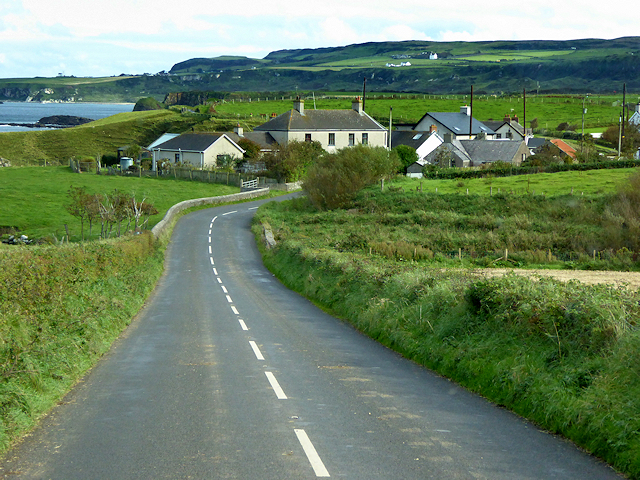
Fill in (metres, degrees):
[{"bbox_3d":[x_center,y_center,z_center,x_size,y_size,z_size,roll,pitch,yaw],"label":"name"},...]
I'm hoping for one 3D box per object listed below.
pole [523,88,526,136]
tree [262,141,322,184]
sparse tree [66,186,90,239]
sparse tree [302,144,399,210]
[{"bbox_3d":[25.040,-14.450,240.000,0.250,8.200,0.250,0,4,0],"label":"pole"},{"bbox_3d":[-2.520,-7.620,194.000,6.200,4.500,5.300,0,4,0],"label":"tree"},{"bbox_3d":[-16.140,-1.740,131.000,1.750,3.650,1.750,0,4,0],"label":"sparse tree"},{"bbox_3d":[2.460,-4.880,153.000,7.300,5.100,5.800,0,4,0],"label":"sparse tree"}]

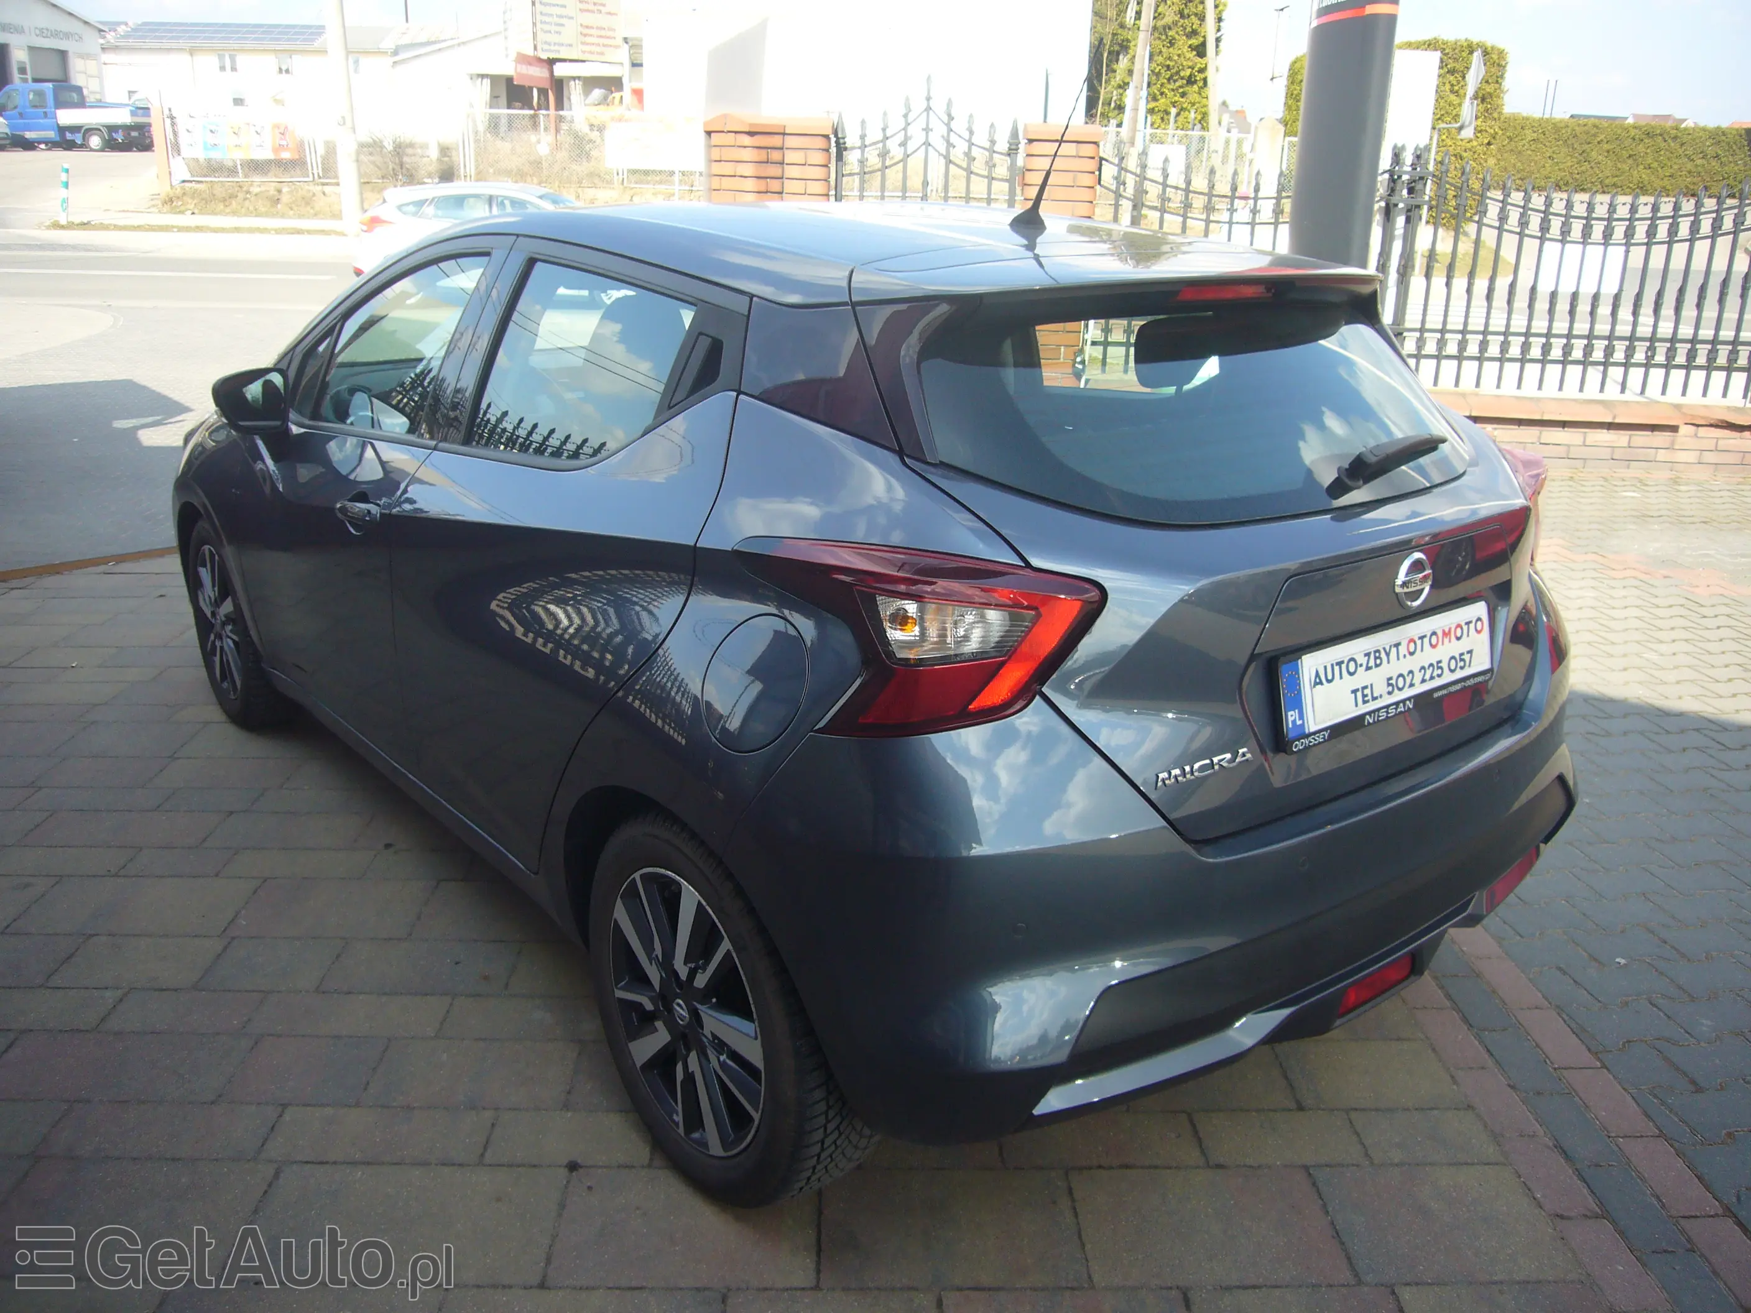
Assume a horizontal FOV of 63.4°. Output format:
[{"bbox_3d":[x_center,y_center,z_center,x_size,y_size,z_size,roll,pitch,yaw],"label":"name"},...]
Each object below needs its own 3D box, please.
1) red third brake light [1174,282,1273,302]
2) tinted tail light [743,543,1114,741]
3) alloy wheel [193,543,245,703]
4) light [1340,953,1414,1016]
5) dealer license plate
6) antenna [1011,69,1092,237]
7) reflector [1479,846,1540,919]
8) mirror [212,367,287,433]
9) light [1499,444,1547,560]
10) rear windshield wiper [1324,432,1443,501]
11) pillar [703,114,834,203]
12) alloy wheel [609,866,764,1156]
[{"bbox_3d":[0.526,-0.558,2.166,0.225,0.026,0.035,-12,22,-37],"label":"red third brake light"},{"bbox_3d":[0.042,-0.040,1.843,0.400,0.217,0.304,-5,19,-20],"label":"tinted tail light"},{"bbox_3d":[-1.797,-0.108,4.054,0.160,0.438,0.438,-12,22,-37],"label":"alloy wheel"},{"bbox_3d":[0.764,0.499,2.173,0.185,0.046,0.036,-12,22,-37],"label":"light"},{"bbox_3d":[0.746,0.023,2.045,0.530,0.137,0.022,-12,9,-37],"label":"dealer license plate"},{"bbox_3d":[0.291,-0.844,2.393,0.045,0.248,0.160,-12,22,-37],"label":"antenna"},{"bbox_3d":[1.102,0.385,2.480,0.040,0.046,0.300,14,22,36],"label":"reflector"},{"bbox_3d":[-1.439,-0.589,3.273,0.188,0.150,0.115,-14,23,-39],"label":"mirror"},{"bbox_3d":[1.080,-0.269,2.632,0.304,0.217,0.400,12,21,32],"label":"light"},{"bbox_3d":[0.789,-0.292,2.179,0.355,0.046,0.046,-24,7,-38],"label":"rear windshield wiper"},{"bbox_3d":[-0.613,-2.071,8.143,0.700,1.925,0.420,0,18,-3],"label":"pillar"},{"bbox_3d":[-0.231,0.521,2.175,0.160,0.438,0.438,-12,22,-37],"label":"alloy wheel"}]

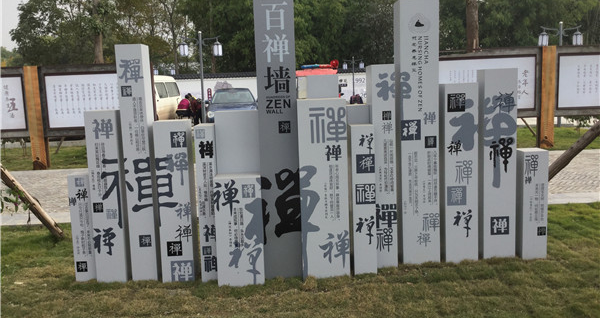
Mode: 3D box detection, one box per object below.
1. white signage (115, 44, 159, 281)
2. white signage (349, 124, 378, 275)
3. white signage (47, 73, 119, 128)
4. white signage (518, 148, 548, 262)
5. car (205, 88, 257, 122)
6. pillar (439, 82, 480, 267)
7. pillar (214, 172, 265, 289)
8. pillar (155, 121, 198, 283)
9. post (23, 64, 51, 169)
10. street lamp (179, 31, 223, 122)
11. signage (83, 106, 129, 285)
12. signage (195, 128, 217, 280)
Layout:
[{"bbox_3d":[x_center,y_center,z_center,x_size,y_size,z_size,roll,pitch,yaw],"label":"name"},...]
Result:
[{"bbox_3d":[-1.275,0.042,4.311,0.201,1.863,0.210,-2,7,-1],"label":"white signage"},{"bbox_3d":[0.502,0.331,4.336,0.182,1.223,0.190,-2,8,-3],"label":"white signage"},{"bbox_3d":[-4.545,-1.295,12.000,2.200,1.150,0.080,-2,7,-1],"label":"white signage"},{"bbox_3d":[1.968,0.392,4.583,0.215,0.932,0.180,-2,8,-3],"label":"white signage"},{"bbox_3d":[-2.446,-1.886,19.985,1.780,1.460,4.500,-3,7,-6],"label":"car"},{"bbox_3d":[1.339,0.126,4.536,0.274,1.515,0.170,-2,8,-3],"label":"pillar"},{"bbox_3d":[-0.458,0.541,4.199,0.351,0.843,0.225,-2,7,-1],"label":"pillar"},{"bbox_3d":[-0.996,0.344,4.311,0.254,1.309,0.200,-2,8,-3],"label":"pillar"},{"bbox_3d":[-5.535,-0.868,11.304,0.280,2.142,0.200,-2,8,-3],"label":"post"},{"bbox_3d":[-2.791,-2.025,15.354,1.255,3.168,0.260,-2,8,-3],"label":"street lamp"},{"bbox_3d":[-1.526,0.297,4.342,0.238,1.368,0.220,-2,7,-1],"label":"signage"},{"bbox_3d":[-0.711,0.346,4.274,0.154,1.230,0.220,-2,7,-1],"label":"signage"}]

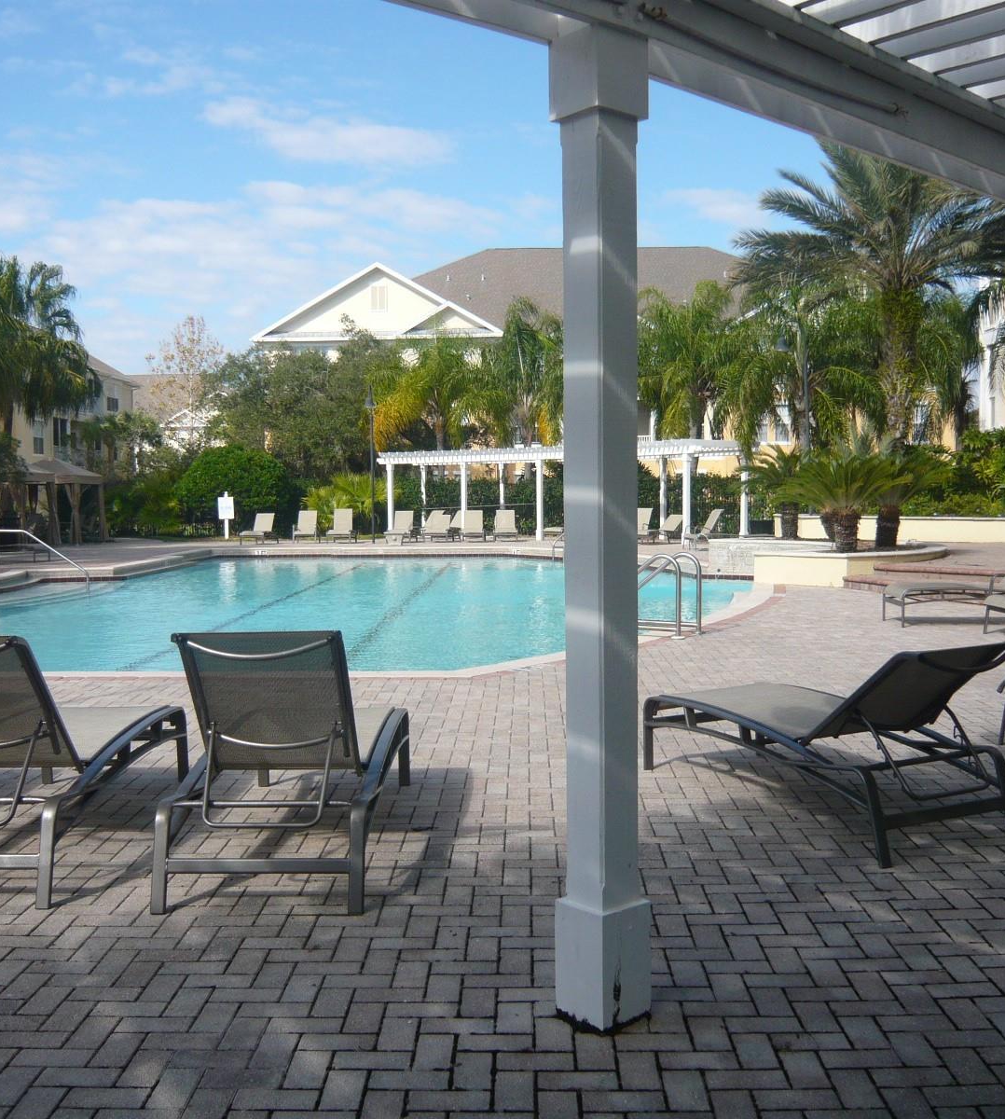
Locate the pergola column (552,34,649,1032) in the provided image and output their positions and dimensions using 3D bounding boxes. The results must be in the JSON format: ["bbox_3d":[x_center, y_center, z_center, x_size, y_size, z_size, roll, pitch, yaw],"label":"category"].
[{"bbox_3d":[0.262,-0.057,3.194,0.178,2.573,0.178,-3,4,-40],"label":"pergola column"}]

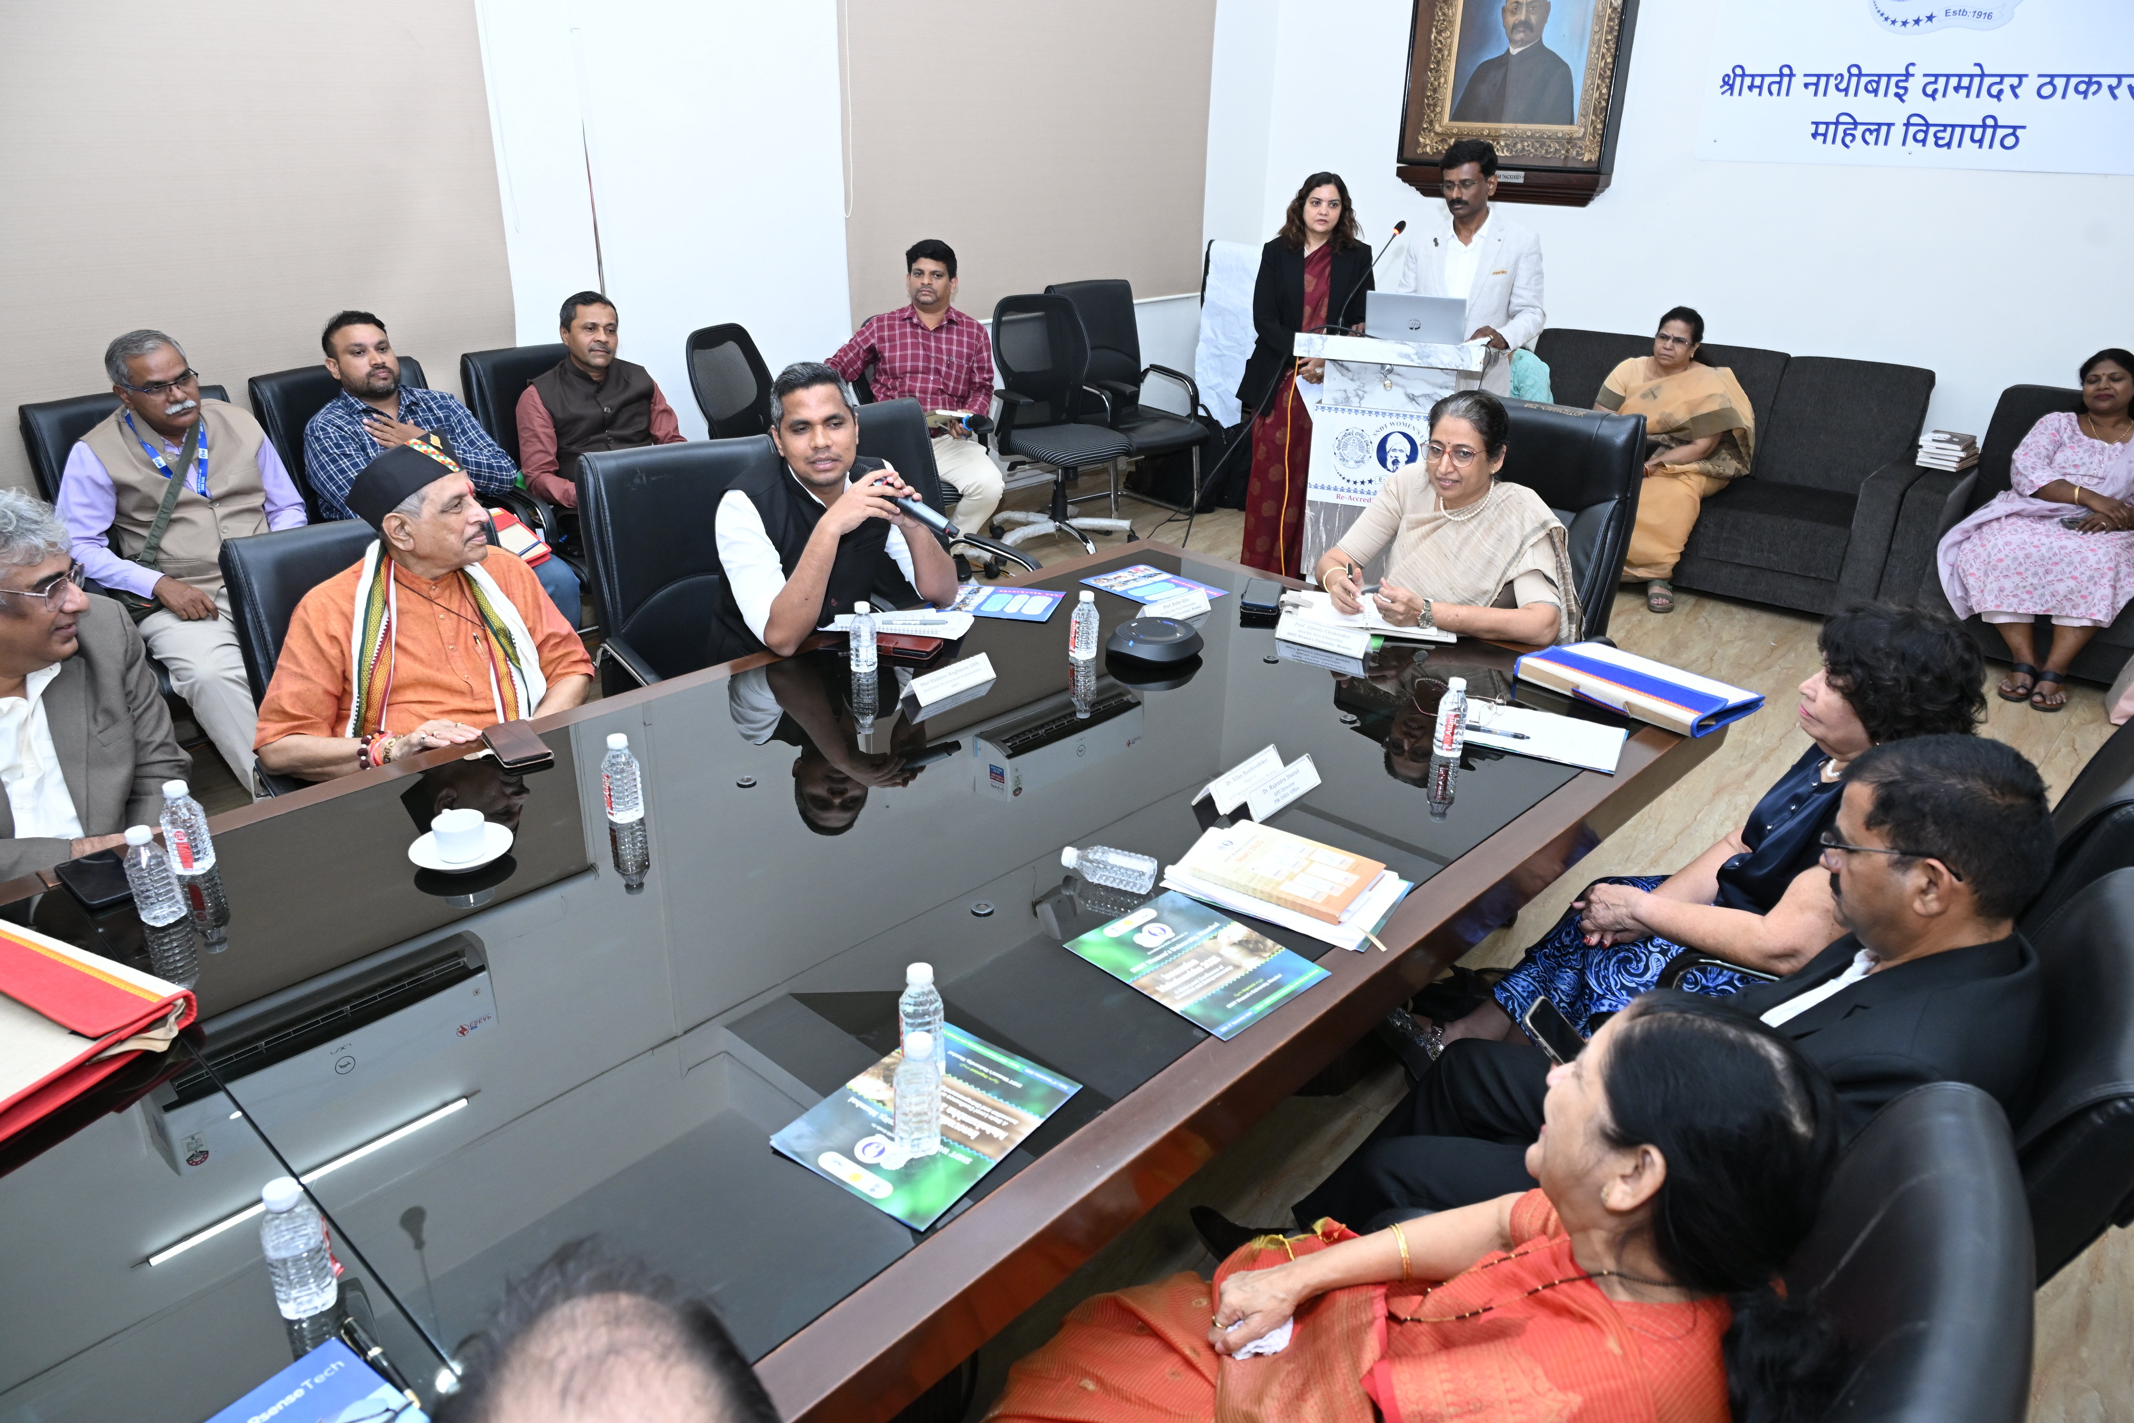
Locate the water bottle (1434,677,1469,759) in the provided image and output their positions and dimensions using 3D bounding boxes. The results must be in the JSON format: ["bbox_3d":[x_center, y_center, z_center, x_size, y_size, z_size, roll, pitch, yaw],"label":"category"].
[{"bbox_3d":[0.670,0.010,2.466,0.057,0.134,0.057,20,29,38],"label":"water bottle"}]

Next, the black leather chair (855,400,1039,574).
[{"bbox_3d":[-0.472,-0.276,3.933,0.600,1.000,0.650,-15,28,-34],"label":"black leather chair"}]

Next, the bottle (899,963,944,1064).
[{"bbox_3d":[-0.169,0.360,1.665,0.055,0.139,0.055,-1,23,-6],"label":"bottle"}]

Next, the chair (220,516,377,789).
[{"bbox_3d":[-1.219,0.174,2.860,0.600,1.000,0.650,-18,30,-37],"label":"chair"}]

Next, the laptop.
[{"bbox_3d":[1.314,-1.438,5.273,0.354,0.225,0.290,10,24,21],"label":"laptop"}]

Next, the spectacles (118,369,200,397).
[{"bbox_3d":[-2.279,-0.822,3.562,0.145,0.045,0.140,14,32,24],"label":"spectacles"}]

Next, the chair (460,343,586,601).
[{"bbox_3d":[-1.599,-0.692,4.852,0.660,1.020,0.600,20,29,38],"label":"chair"}]

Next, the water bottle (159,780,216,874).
[{"bbox_3d":[-1.273,0.169,2.059,0.055,0.139,0.055,-14,28,-32],"label":"water bottle"}]

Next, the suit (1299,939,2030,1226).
[{"bbox_3d":[0.618,0.591,1.825,0.900,0.930,0.520,21,30,39],"label":"suit"}]

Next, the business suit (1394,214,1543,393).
[{"bbox_3d":[1.396,-1.226,4.957,0.500,0.930,0.330,12,26,25],"label":"business suit"}]

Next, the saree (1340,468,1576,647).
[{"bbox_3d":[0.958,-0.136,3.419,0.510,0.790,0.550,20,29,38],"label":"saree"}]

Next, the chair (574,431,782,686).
[{"bbox_3d":[-0.752,-0.055,3.395,0.580,1.040,0.660,-14,27,-32],"label":"chair"}]

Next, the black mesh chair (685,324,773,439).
[{"bbox_3d":[-1.043,-0.874,5.301,0.620,1.040,0.620,11,24,23],"label":"black mesh chair"}]

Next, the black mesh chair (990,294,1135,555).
[{"bbox_3d":[-0.001,-1.267,6.313,0.620,1.040,0.620,-13,27,-32],"label":"black mesh chair"}]

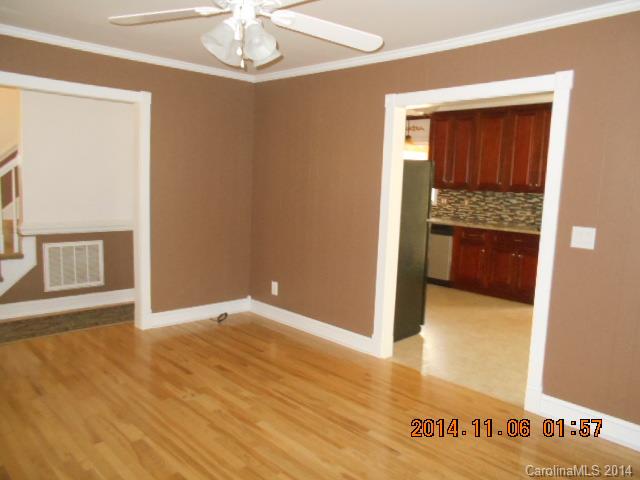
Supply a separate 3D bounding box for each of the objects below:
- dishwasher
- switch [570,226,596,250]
[{"bbox_3d":[1.800,0.206,6.962,0.600,0.860,0.600,9,10,44],"label":"dishwasher"},{"bbox_3d":[1.530,-0.011,2.790,0.120,0.120,0.014,9,10,44],"label":"switch"}]

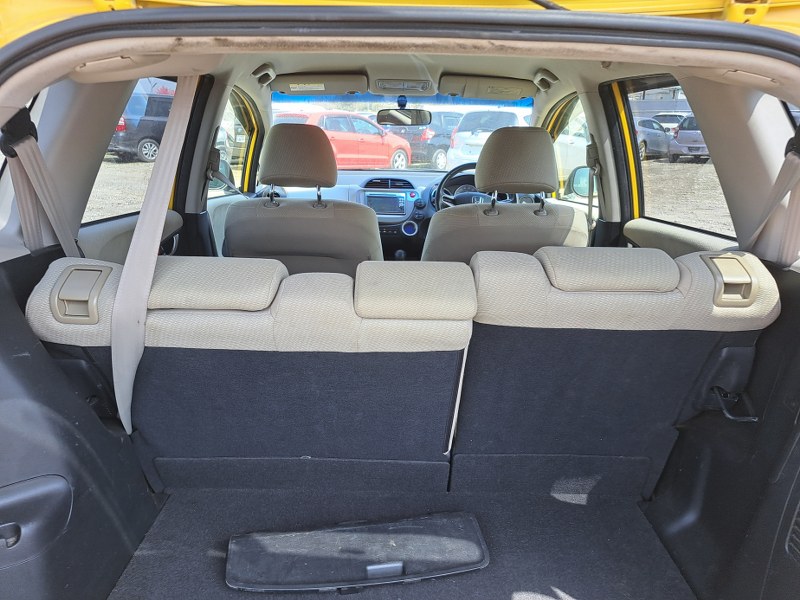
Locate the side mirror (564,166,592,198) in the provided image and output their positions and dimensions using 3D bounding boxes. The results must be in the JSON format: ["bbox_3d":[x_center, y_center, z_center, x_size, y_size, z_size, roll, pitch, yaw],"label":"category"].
[{"bbox_3d":[0.880,-0.568,2.656,0.210,0.150,0.120,3,18,8],"label":"side mirror"}]

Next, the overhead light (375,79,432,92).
[{"bbox_3d":[0.015,-0.873,2.260,0.225,0.030,0.070,0,-24,0],"label":"overhead light"}]

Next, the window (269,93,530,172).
[{"bbox_3d":[0.010,-0.778,2.797,1.270,0.090,0.920,0,-13,0],"label":"window"}]

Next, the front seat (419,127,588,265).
[{"bbox_3d":[0.375,-0.197,2.252,0.520,0.980,0.780,0,18,0],"label":"front seat"}]

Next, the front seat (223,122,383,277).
[{"bbox_3d":[-0.338,-0.222,2.296,0.520,0.980,0.780,0,18,0],"label":"front seat"}]

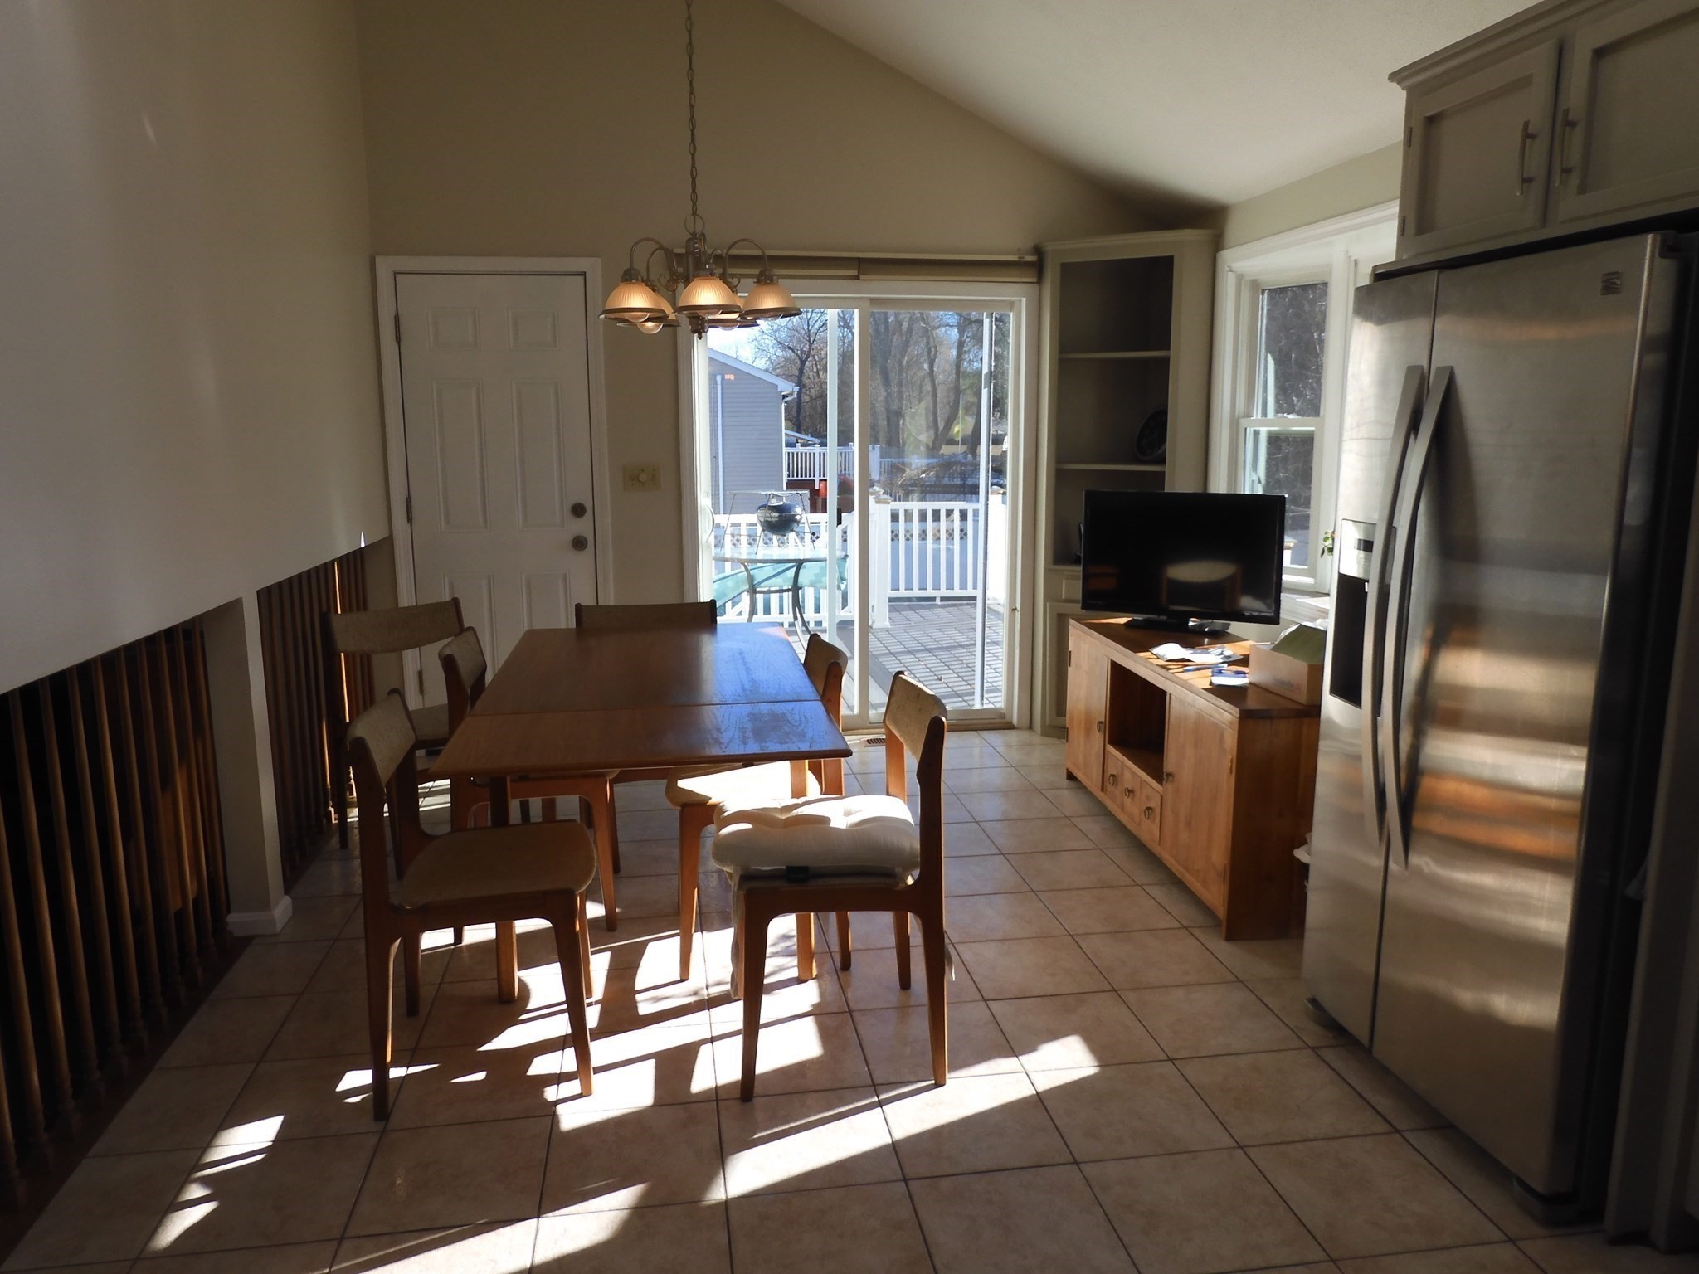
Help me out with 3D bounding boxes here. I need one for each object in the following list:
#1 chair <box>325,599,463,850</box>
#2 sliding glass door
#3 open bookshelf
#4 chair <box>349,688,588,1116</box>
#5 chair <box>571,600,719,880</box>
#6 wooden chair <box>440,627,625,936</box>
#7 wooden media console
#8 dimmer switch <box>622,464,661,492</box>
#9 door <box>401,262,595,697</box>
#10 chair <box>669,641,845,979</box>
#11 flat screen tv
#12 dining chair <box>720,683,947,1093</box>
[{"bbox_3d":[-1.434,0.316,4.039,0.505,0.831,0.485,9,14,42],"label":"chair"},{"bbox_3d":[0.061,-0.547,5.415,1.477,2.015,0.110,-2,10,-9],"label":"sliding glass door"},{"bbox_3d":[1.260,-0.637,5.362,0.759,2.225,0.476,7,13,35],"label":"open bookshelf"},{"bbox_3d":[-0.832,0.560,2.677,0.505,0.831,0.485,-2,10,-12],"label":"chair"},{"bbox_3d":[-0.687,0.312,4.051,0.485,0.831,0.505,-2,10,-9],"label":"chair"},{"bbox_3d":[-0.916,0.406,3.474,0.480,0.810,0.485,-2,10,-11],"label":"wooden chair"},{"bbox_3d":[1.217,0.390,4.040,0.483,0.673,1.555,-1,10,-6],"label":"wooden media console"},{"bbox_3d":[-0.911,-0.697,5.168,0.162,0.114,0.020,-2,10,-9],"label":"dimmer switch"},{"bbox_3d":[-1.498,-0.519,5.136,0.771,2.032,0.060,-2,10,-9],"label":"door"},{"bbox_3d":[-0.256,0.448,3.287,0.505,0.831,0.485,-1,10,-7],"label":"chair"},{"bbox_3d":[1.235,-0.280,4.413,0.742,0.514,0.190,6,12,29],"label":"flat screen tv"},{"bbox_3d":[-0.045,0.547,2.736,0.505,0.831,0.485,-1,10,-7],"label":"dining chair"}]

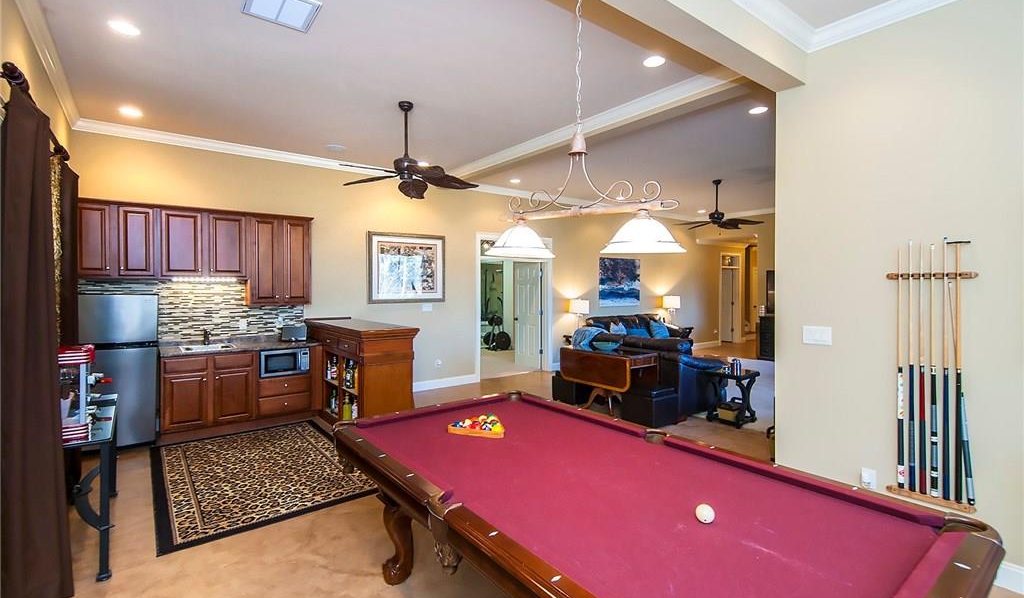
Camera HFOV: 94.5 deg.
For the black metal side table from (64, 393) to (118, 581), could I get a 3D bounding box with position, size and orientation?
[{"bbox_3d":[-2.686,1.120,2.970,0.350,0.760,1.330,-1,2,-38],"label":"black metal side table"}]

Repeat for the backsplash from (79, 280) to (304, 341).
[{"bbox_3d":[-3.527,0.112,5.440,2.160,0.690,0.015,-1,2,-38],"label":"backsplash"}]

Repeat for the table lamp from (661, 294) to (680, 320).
[{"bbox_3d":[3.618,0.286,10.736,0.400,0.700,0.400,-1,2,-38],"label":"table lamp"}]

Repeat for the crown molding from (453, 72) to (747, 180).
[{"bbox_3d":[0.362,-1.740,5.330,0.100,0.110,4.800,-1,2,-38],"label":"crown molding"}]

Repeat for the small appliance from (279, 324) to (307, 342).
[{"bbox_3d":[-2.659,0.414,5.819,0.290,0.190,0.200,-1,2,-17],"label":"small appliance"}]

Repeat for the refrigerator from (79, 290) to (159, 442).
[{"bbox_3d":[-4.053,0.730,4.927,0.600,1.550,0.640,-1,2,-38],"label":"refrigerator"}]

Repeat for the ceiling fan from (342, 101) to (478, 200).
[{"bbox_3d":[-0.964,-1.399,4.275,1.330,0.740,1.330,-1,2,-38],"label":"ceiling fan"}]

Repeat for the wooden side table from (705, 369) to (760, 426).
[{"bbox_3d":[2.594,1.162,5.624,0.530,0.560,0.520,-1,2,-38],"label":"wooden side table"}]

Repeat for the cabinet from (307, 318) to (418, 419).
[{"bbox_3d":[-1.864,0.889,5.622,0.610,1.170,2.220,-1,2,-38],"label":"cabinet"}]

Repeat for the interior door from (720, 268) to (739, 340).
[{"bbox_3d":[5.848,0.183,13.316,0.040,2.020,0.780,-1,2,-38],"label":"interior door"}]

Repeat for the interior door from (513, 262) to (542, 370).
[{"bbox_3d":[0.280,0.316,9.060,0.040,2.020,0.760,-1,2,-38],"label":"interior door"}]

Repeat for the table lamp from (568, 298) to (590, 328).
[{"bbox_3d":[1.275,0.354,8.936,0.390,0.700,0.390,-1,2,-38],"label":"table lamp"}]

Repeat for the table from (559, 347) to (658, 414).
[{"bbox_3d":[1.227,1.060,6.135,0.580,0.760,1.180,-1,2,-38],"label":"table"}]

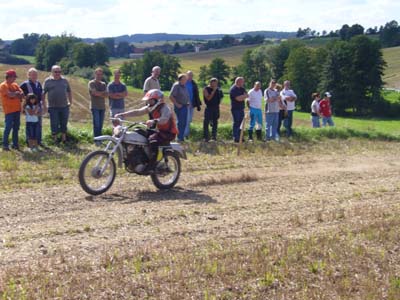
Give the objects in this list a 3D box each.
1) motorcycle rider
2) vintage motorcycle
[{"bbox_3d":[-0.765,-0.305,11.734,0.780,1.340,1.060,8,6,43],"label":"motorcycle rider"},{"bbox_3d":[-0.995,0.112,11.547,0.820,1.150,2.220,8,6,43],"label":"vintage motorcycle"}]

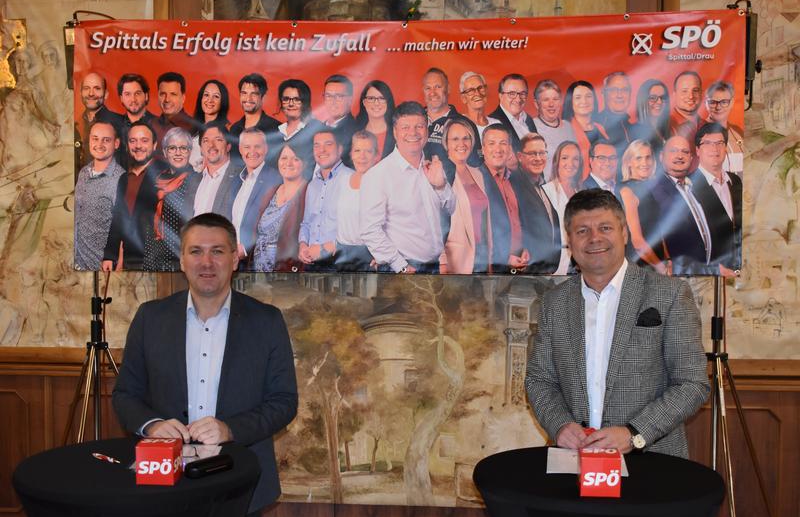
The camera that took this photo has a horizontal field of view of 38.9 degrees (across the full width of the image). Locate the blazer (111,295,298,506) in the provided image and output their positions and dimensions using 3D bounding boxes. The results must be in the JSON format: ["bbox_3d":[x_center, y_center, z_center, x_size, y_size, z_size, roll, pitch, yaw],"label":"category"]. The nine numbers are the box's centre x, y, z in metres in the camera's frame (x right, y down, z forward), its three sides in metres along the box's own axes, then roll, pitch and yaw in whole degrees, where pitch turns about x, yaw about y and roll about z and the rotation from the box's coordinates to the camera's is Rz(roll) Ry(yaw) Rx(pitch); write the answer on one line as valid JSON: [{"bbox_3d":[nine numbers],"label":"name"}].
[{"bbox_3d":[-0.590,0.452,3.524,0.560,0.729,0.410,0,3,-3],"label":"blazer"}]

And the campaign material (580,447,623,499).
[{"bbox_3d":[0.509,0.546,2.891,0.100,0.100,0.100,0,3,6],"label":"campaign material"}]

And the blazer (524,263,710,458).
[{"bbox_3d":[0.663,0.383,3.451,0.560,0.740,0.420,1,3,24],"label":"blazer"}]

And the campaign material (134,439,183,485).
[{"bbox_3d":[-0.632,0.530,2.960,0.100,0.100,0.100,0,3,-2],"label":"campaign material"}]

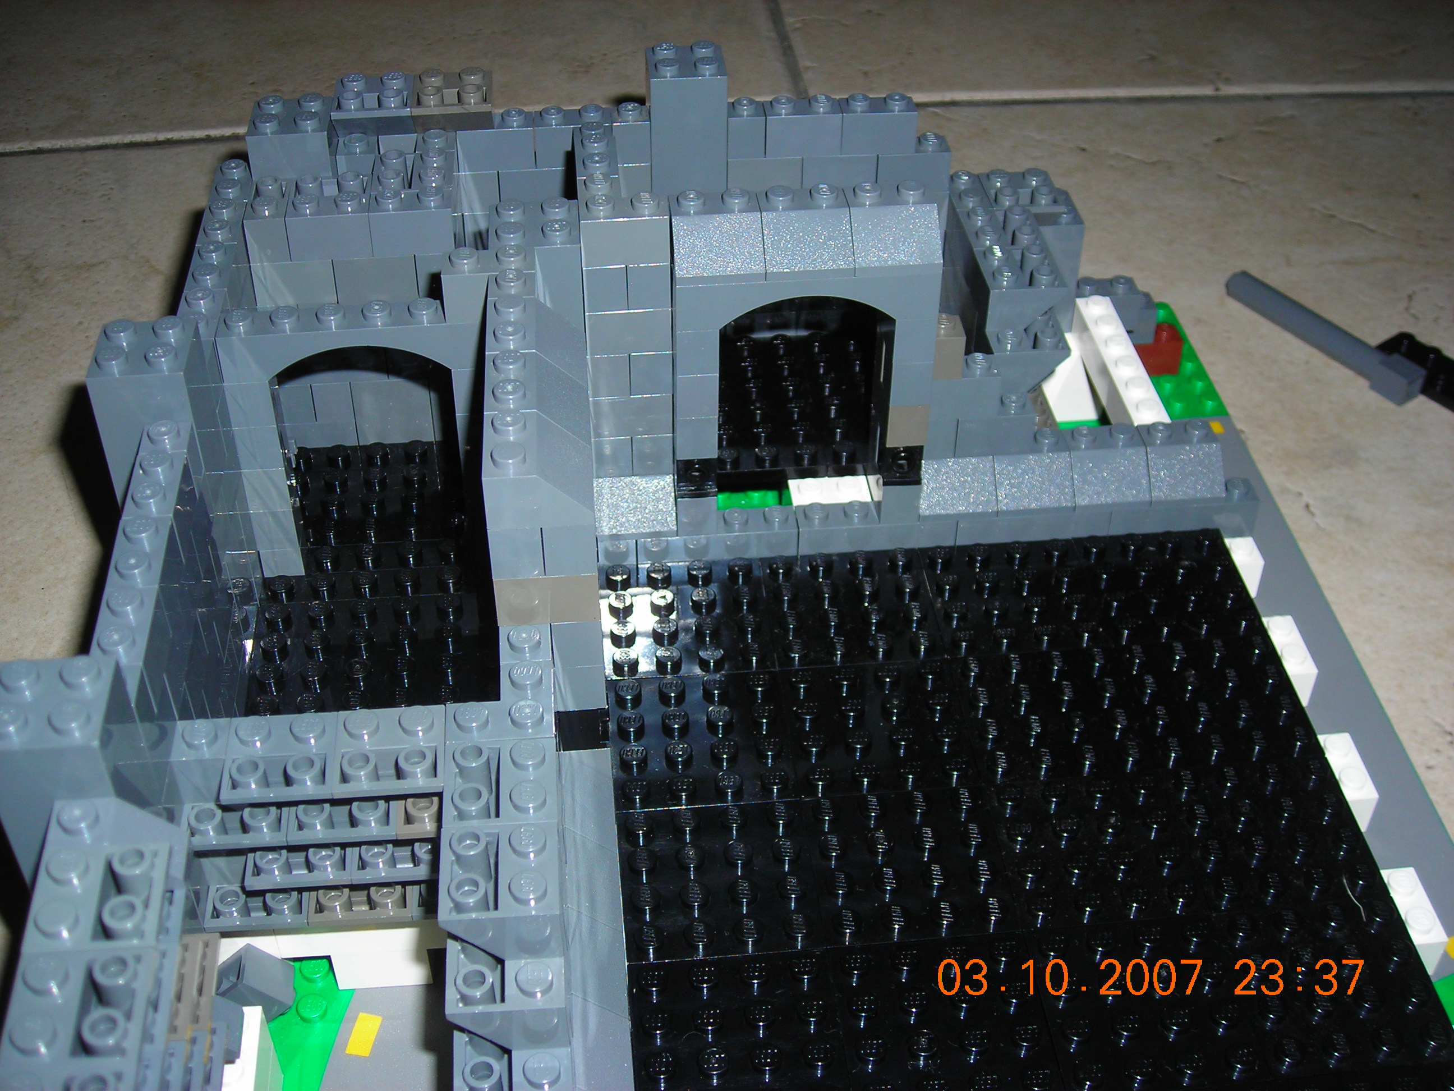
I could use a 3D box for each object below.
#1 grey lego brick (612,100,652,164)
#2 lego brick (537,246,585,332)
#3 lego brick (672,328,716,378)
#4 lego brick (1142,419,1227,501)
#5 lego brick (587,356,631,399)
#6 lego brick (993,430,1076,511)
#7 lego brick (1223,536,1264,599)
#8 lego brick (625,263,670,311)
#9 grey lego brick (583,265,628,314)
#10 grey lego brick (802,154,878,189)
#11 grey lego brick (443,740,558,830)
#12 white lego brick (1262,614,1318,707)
[{"bbox_3d":[-0.020,-0.086,0.357,0.008,0.011,0.008,-4,41,-4],"label":"grey lego brick"},{"bbox_3d":[-0.034,-0.046,0.309,0.016,0.030,0.016,-4,41,-4],"label":"lego brick"},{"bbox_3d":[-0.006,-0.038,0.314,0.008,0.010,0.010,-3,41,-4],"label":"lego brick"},{"bbox_3d":[0.093,-0.017,0.352,0.016,0.011,0.016,-4,41,-4],"label":"lego brick"},{"bbox_3d":[-0.022,-0.035,0.326,0.008,0.010,0.008,-4,41,-4],"label":"lego brick"},{"bbox_3d":[0.061,-0.016,0.347,0.016,0.011,0.016,-4,41,-4],"label":"lego brick"},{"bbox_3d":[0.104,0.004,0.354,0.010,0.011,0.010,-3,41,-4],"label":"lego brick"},{"bbox_3d":[-0.014,-0.049,0.314,0.008,0.010,0.008,-4,41,-4],"label":"lego brick"},{"bbox_3d":[-0.022,-0.049,0.313,0.008,0.010,0.008,-4,41,-4],"label":"grey lego brick"},{"bbox_3d":[0.024,-0.081,0.367,0.016,0.011,0.008,-3,40,-5],"label":"grey lego brick"},{"bbox_3d":[-0.031,0.036,0.242,0.016,0.011,0.016,-3,40,-5],"label":"grey lego brick"},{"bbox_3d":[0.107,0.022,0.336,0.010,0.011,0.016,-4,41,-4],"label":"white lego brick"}]

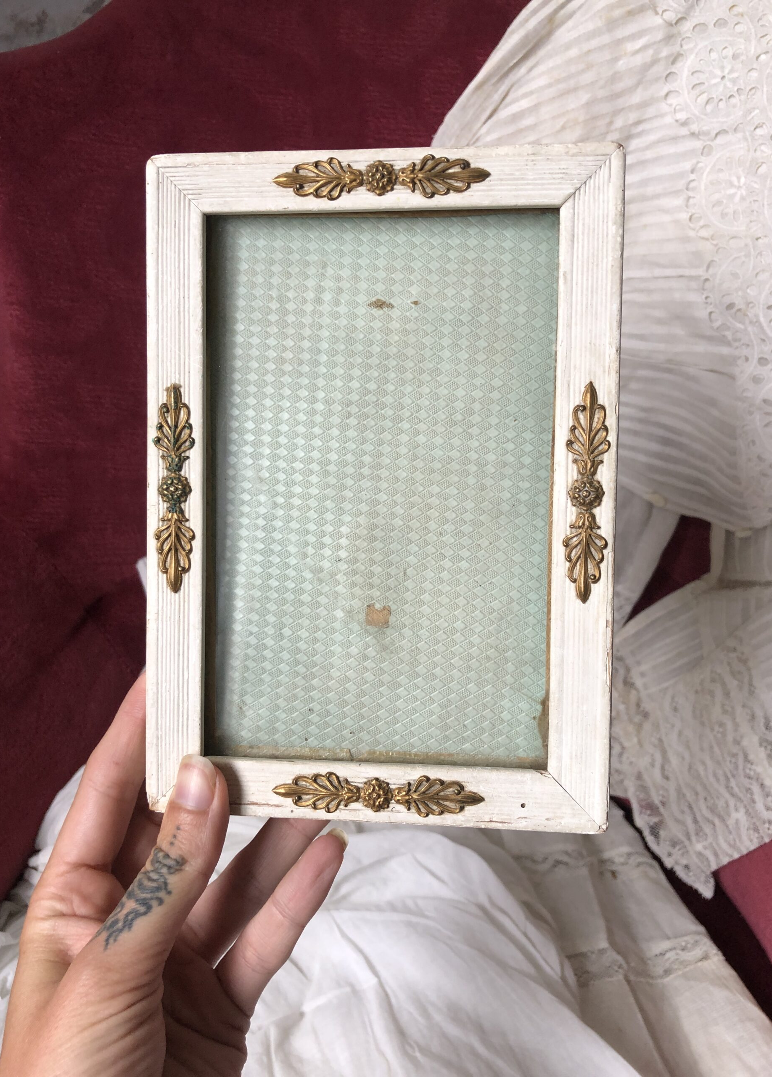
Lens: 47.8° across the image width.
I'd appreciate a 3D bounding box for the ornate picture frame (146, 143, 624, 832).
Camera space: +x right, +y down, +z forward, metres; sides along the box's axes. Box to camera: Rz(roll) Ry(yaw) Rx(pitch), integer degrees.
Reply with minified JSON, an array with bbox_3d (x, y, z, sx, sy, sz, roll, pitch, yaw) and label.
[{"bbox_3d":[-0.003,-0.014,0.266,0.141,0.016,0.201,1,93,5],"label":"ornate picture frame"}]

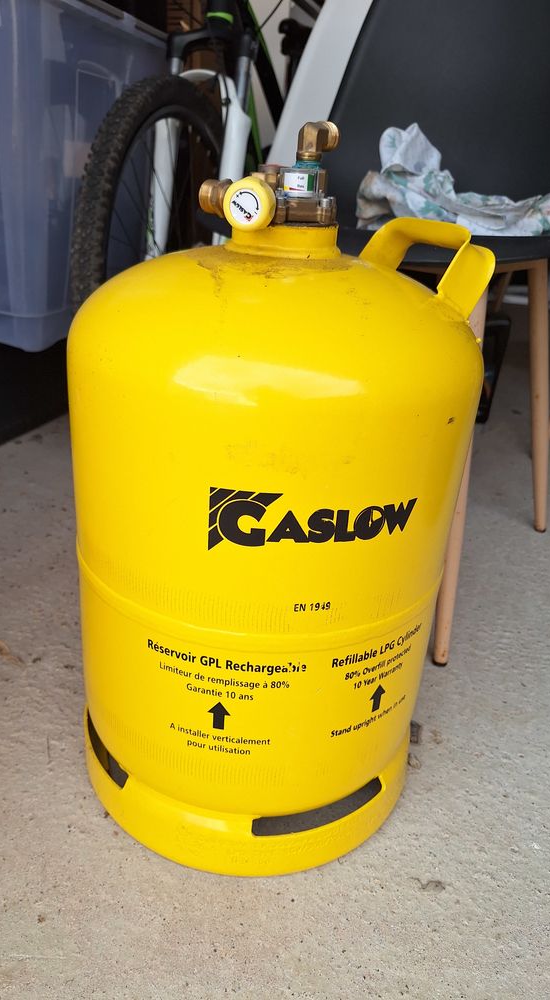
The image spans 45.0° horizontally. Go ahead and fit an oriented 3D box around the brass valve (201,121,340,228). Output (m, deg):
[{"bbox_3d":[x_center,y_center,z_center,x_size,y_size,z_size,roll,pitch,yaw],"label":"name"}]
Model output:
[{"bbox_3d":[-0.003,-0.218,0.448,0.096,0.064,0.082,12,25,16],"label":"brass valve"}]

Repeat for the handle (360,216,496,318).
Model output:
[{"bbox_3d":[0.115,-0.183,0.517,0.038,0.055,0.117,24,11,-34],"label":"handle"}]

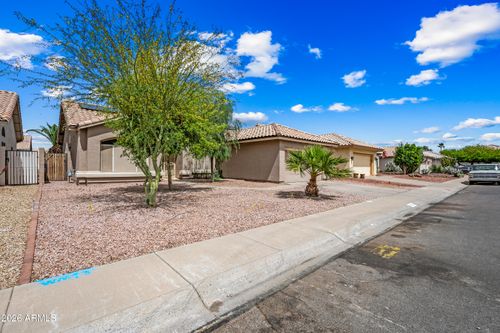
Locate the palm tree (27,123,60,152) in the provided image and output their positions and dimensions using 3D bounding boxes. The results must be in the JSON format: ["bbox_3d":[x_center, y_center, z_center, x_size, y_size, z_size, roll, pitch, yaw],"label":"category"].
[{"bbox_3d":[-22.200,-1.850,25.200,4.600,5.800,4.600,0,0,0],"label":"palm tree"}]

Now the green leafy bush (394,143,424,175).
[{"bbox_3d":[19.300,-0.950,27.000,3.700,4.000,3.700,0,0,0],"label":"green leafy bush"}]

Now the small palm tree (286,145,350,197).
[{"bbox_3d":[2.750,0.160,8.950,2.500,2.100,2.400,0,0,0],"label":"small palm tree"}]

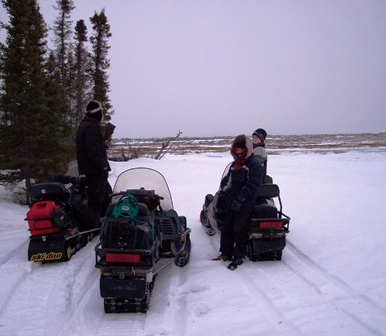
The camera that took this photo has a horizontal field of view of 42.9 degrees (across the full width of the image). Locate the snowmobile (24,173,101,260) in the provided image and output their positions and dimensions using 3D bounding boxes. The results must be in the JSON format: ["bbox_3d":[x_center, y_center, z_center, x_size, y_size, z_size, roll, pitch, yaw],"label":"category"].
[{"bbox_3d":[-1.861,0.518,7.786,1.100,1.280,2.950,-1,3,1],"label":"snowmobile"}]

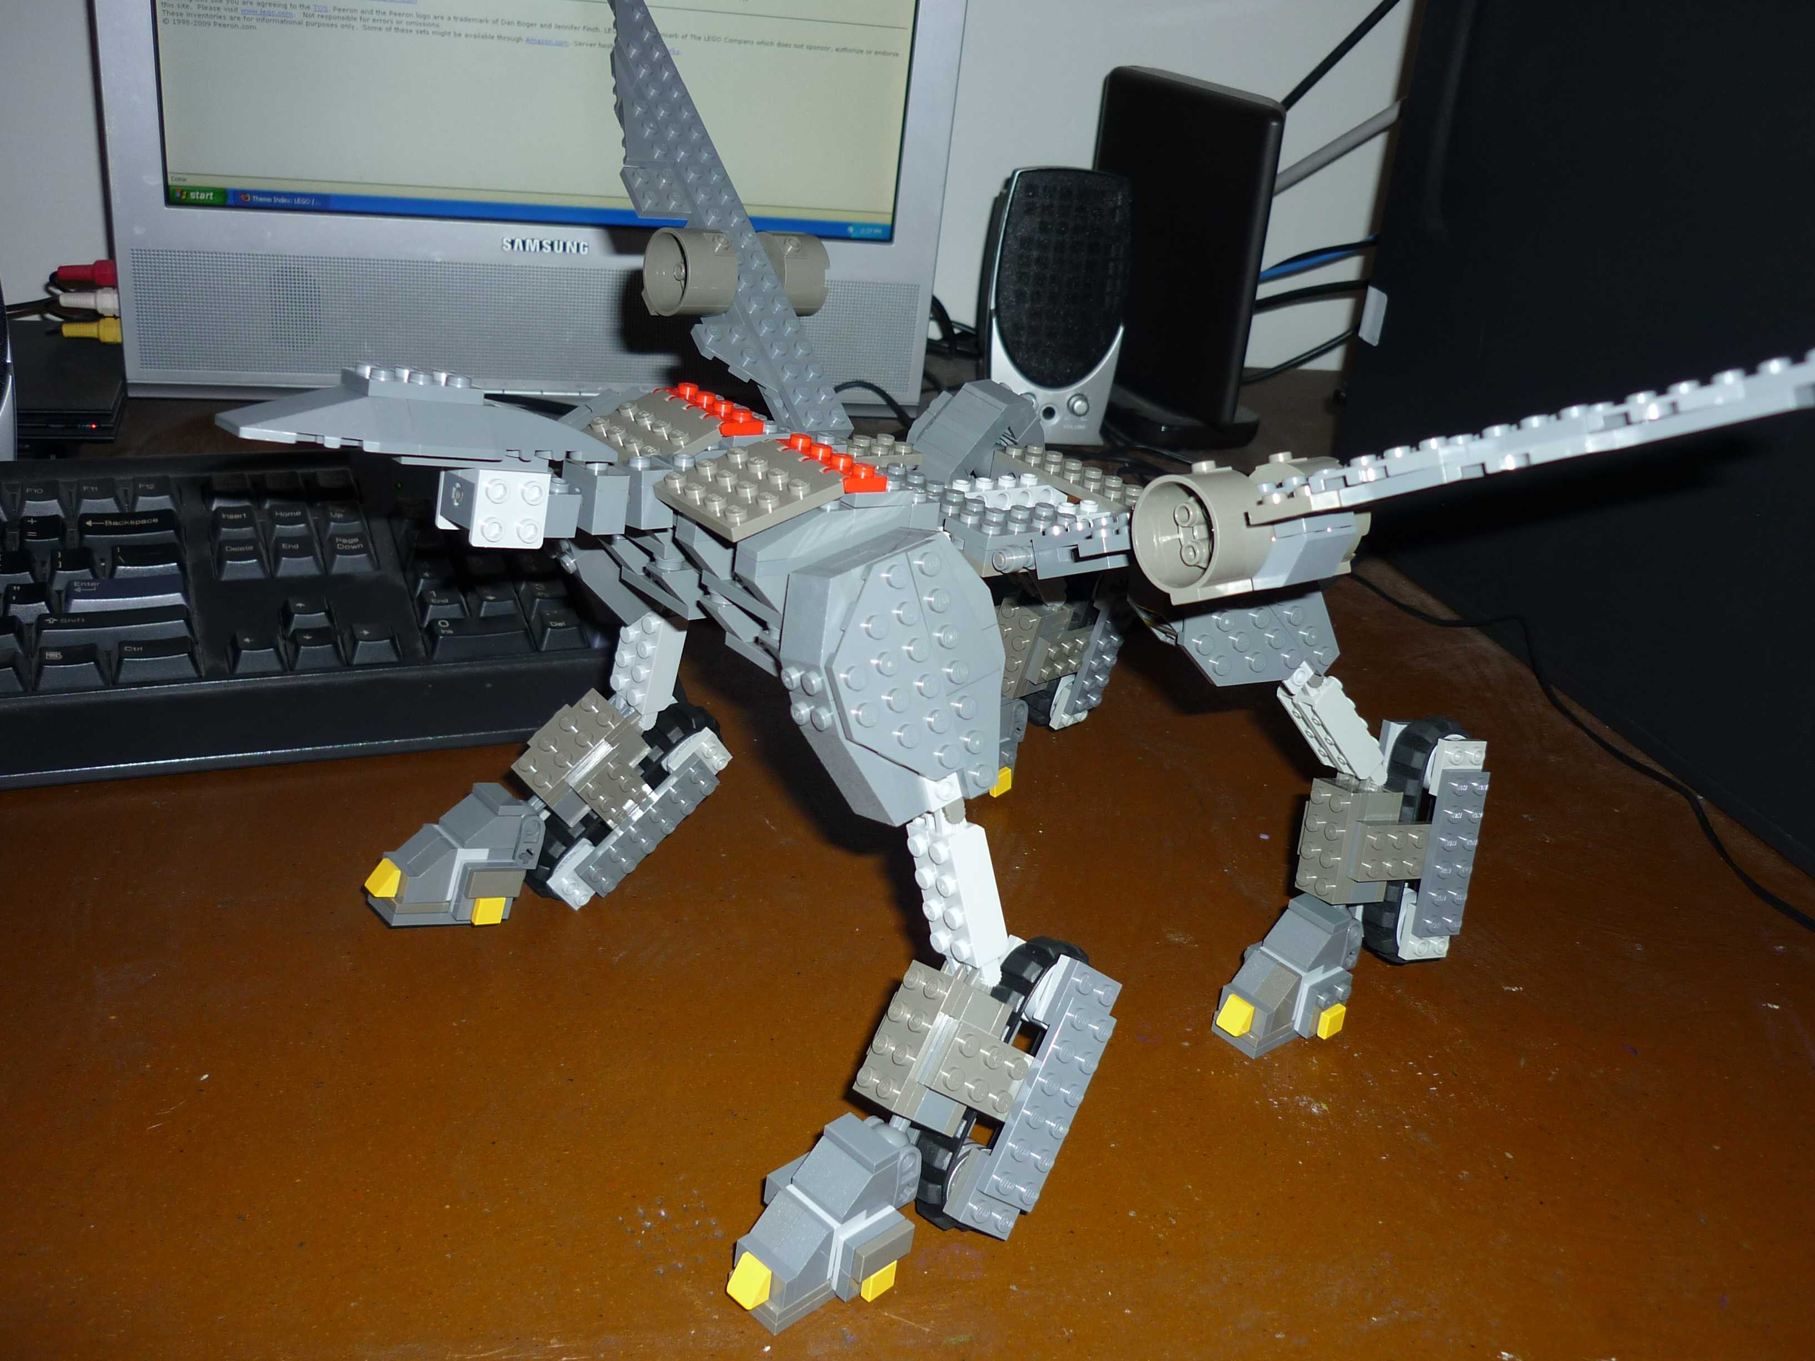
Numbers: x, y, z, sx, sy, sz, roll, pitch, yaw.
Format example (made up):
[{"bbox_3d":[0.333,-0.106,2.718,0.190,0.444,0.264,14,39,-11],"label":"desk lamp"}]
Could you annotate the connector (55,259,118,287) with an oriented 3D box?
[{"bbox_3d":[-0.429,-0.213,0.905,0.033,0.013,0.013,-1,26,-15],"label":"connector"}]

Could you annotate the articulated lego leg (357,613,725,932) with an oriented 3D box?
[{"bbox_3d":[-0.100,0.023,0.496,0.104,0.101,0.048,-5,27,-22],"label":"articulated lego leg"}]

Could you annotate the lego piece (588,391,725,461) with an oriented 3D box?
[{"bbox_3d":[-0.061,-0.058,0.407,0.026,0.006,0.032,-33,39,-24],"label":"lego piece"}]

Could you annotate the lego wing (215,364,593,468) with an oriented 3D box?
[{"bbox_3d":[-0.099,-0.054,0.340,0.072,0.013,0.035,-4,21,-42],"label":"lego wing"}]

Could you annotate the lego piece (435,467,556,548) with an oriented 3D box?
[{"bbox_3d":[-0.085,-0.037,0.358,0.017,0.017,0.018,-1,18,-39],"label":"lego piece"}]

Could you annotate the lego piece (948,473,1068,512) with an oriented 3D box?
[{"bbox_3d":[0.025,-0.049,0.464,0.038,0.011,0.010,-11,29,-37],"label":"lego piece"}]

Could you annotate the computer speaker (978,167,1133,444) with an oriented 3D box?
[{"bbox_3d":[0.089,-0.227,1.017,0.079,0.160,0.080,2,25,-8],"label":"computer speaker"}]

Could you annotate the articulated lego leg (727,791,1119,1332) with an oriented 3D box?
[{"bbox_3d":[0.009,0.081,0.382,0.044,0.112,0.096,27,32,38],"label":"articulated lego leg"}]

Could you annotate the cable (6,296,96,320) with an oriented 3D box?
[{"bbox_3d":[-0.456,-0.198,0.920,0.049,0.012,0.018,11,25,11],"label":"cable"}]

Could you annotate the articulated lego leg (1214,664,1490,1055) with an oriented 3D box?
[{"bbox_3d":[0.128,0.049,0.482,0.080,0.110,0.044,-16,33,-40],"label":"articulated lego leg"}]

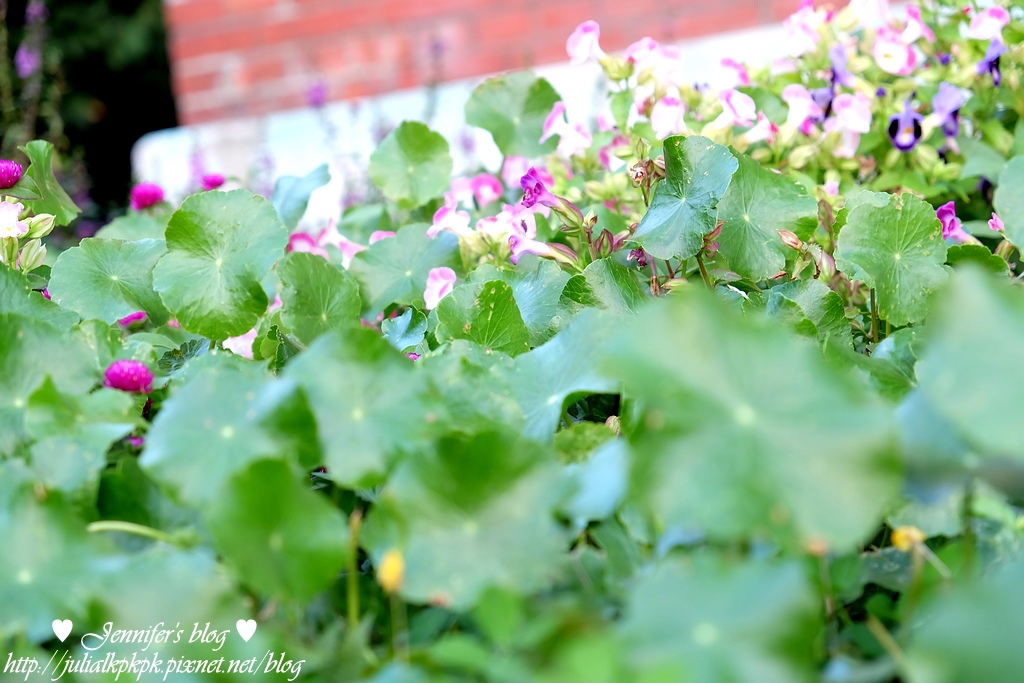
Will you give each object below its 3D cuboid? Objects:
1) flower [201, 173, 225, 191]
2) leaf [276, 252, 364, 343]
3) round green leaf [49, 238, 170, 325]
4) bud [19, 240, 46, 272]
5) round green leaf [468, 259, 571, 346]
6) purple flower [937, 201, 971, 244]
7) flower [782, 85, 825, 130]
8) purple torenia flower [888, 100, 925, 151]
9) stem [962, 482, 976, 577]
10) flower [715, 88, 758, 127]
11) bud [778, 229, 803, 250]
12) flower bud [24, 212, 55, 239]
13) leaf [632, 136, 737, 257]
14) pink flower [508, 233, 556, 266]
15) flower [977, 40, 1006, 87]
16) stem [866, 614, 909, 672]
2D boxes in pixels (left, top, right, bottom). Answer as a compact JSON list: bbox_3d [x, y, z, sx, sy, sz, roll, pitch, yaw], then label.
[{"bbox_3d":[-0.247,-0.132,1.950,0.020,0.017,0.020,-4,13,0],"label":"flower"},{"bbox_3d":[-0.110,-0.025,1.360,0.049,0.056,0.014,0,-22,0],"label":"leaf"},{"bbox_3d":[-0.244,-0.036,1.430,0.074,0.022,0.062,-3,53,1],"label":"round green leaf"},{"bbox_3d":[-0.296,-0.053,1.460,0.014,0.019,0.014,24,9,0],"label":"bud"},{"bbox_3d":[0.004,-0.022,1.400,0.062,0.055,0.024,-7,-19,4],"label":"round green leaf"},{"bbox_3d":[0.281,-0.076,1.500,0.020,0.025,0.025,9,-6,39],"label":"purple flower"},{"bbox_3d":[0.205,-0.165,1.660,0.028,0.028,0.027,-18,-1,43],"label":"flower"},{"bbox_3d":[0.266,-0.145,1.590,0.023,0.031,0.023,-4,1,-3],"label":"purple torenia flower"},{"bbox_3d":[0.159,0.065,0.820,0.004,0.036,0.004,-4,13,0],"label":"stem"},{"bbox_3d":[0.156,-0.163,1.650,0.026,0.027,0.025,8,17,41],"label":"flower"},{"bbox_3d":[0.162,-0.059,1.370,0.018,0.007,0.007,38,0,-9],"label":"bud"},{"bbox_3d":[-0.280,-0.069,1.400,0.020,0.011,0.011,-38,0,3],"label":"flower bud"},{"bbox_3d":[0.106,-0.088,1.450,0.066,0.074,0.025,1,-23,16],"label":"leaf"},{"bbox_3d":[0.011,-0.052,1.330,0.027,0.019,0.020,7,10,-9],"label":"pink flower"},{"bbox_3d":[0.349,-0.203,1.720,0.020,0.032,0.023,-15,17,-42],"label":"flower"},{"bbox_3d":[0.174,0.141,1.100,0.005,0.036,0.006,-35,-9,0],"label":"stem"}]

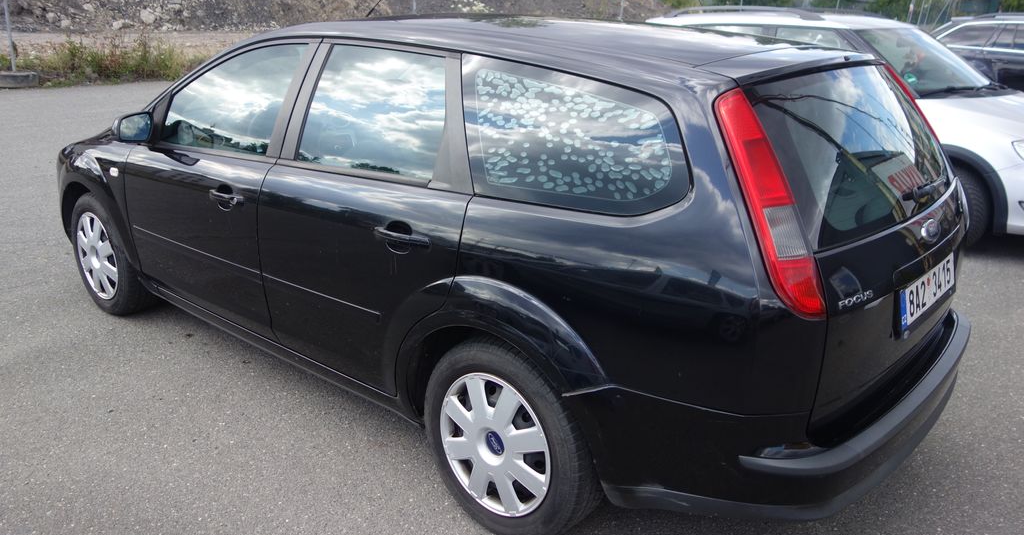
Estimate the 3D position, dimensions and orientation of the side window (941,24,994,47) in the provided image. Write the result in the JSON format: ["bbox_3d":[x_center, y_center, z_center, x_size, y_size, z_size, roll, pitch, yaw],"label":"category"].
[{"bbox_3d":[6.855,-3.503,12.000,0.780,0.360,0.060,16,1,38],"label":"side window"}]

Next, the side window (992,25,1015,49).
[{"bbox_3d":[7.415,-3.480,12.000,0.310,0.365,0.040,19,7,41],"label":"side window"}]

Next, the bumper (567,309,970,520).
[{"bbox_3d":[0.978,0.290,2.501,0.680,0.385,1.770,16,23,38],"label":"bumper"}]

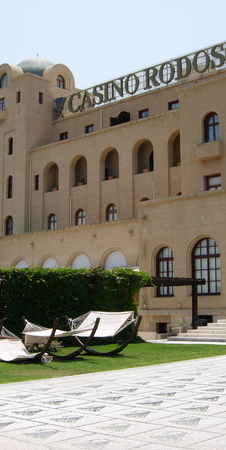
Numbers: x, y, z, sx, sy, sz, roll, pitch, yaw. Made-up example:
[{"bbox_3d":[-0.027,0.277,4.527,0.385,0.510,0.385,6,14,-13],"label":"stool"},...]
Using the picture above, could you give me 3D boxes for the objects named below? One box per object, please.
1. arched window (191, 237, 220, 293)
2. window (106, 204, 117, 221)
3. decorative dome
[{"bbox_3d":[4.708,2.114,31.519,1.627,2.807,0.250,-8,-12,42],"label":"arched window"},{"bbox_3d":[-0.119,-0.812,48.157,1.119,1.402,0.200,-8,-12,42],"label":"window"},{"bbox_3d":[-7.365,-14.875,60.468,5.200,2.600,5.200,-8,-11,43],"label":"decorative dome"}]

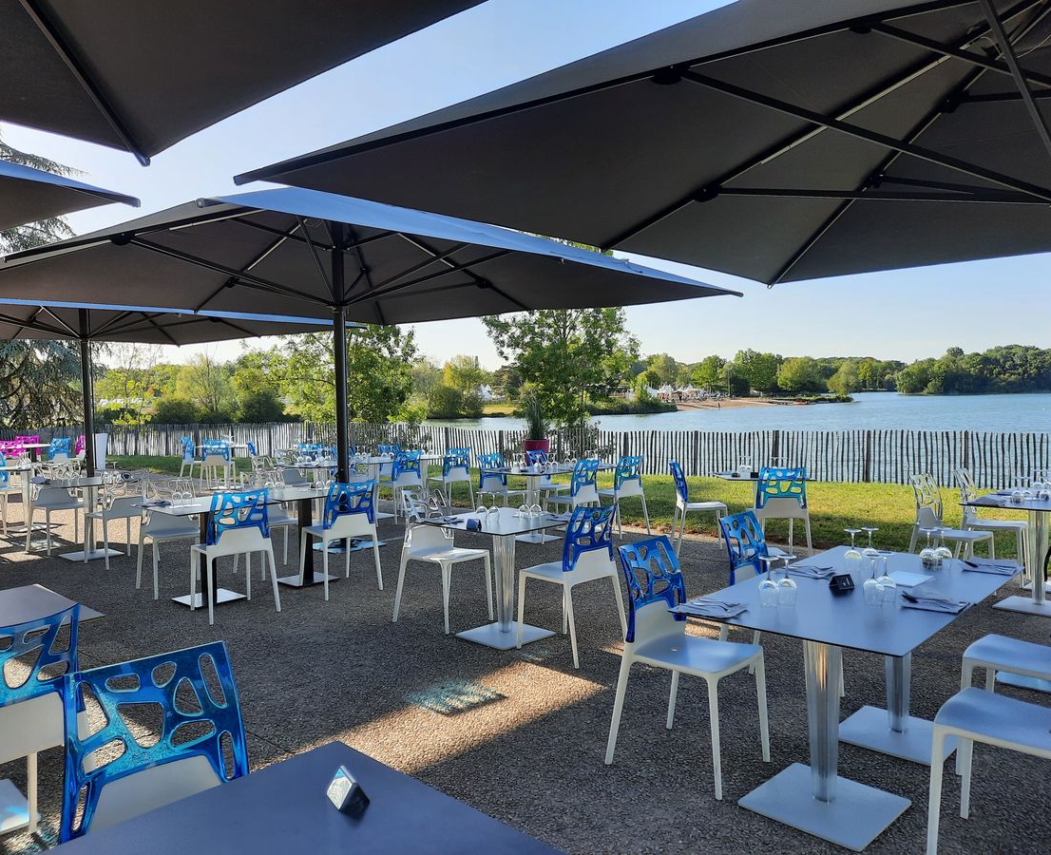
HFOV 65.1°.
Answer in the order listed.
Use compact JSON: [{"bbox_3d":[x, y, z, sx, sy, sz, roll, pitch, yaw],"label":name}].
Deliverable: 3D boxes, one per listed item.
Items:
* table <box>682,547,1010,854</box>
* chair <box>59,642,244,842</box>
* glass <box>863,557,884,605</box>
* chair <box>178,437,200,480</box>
[{"bbox_3d":[1.329,0.990,3.234,0.790,0.731,1.575,1,3,42],"label":"table"},{"bbox_3d":[-0.743,0.984,1.807,0.498,0.879,0.523,-2,2,-42],"label":"chair"},{"bbox_3d":[1.250,0.549,2.962,0.069,0.172,0.069,1,3,42],"label":"glass"},{"bbox_3d":[-5.547,0.616,13.964,0.500,0.853,0.485,-1,2,-2],"label":"chair"}]

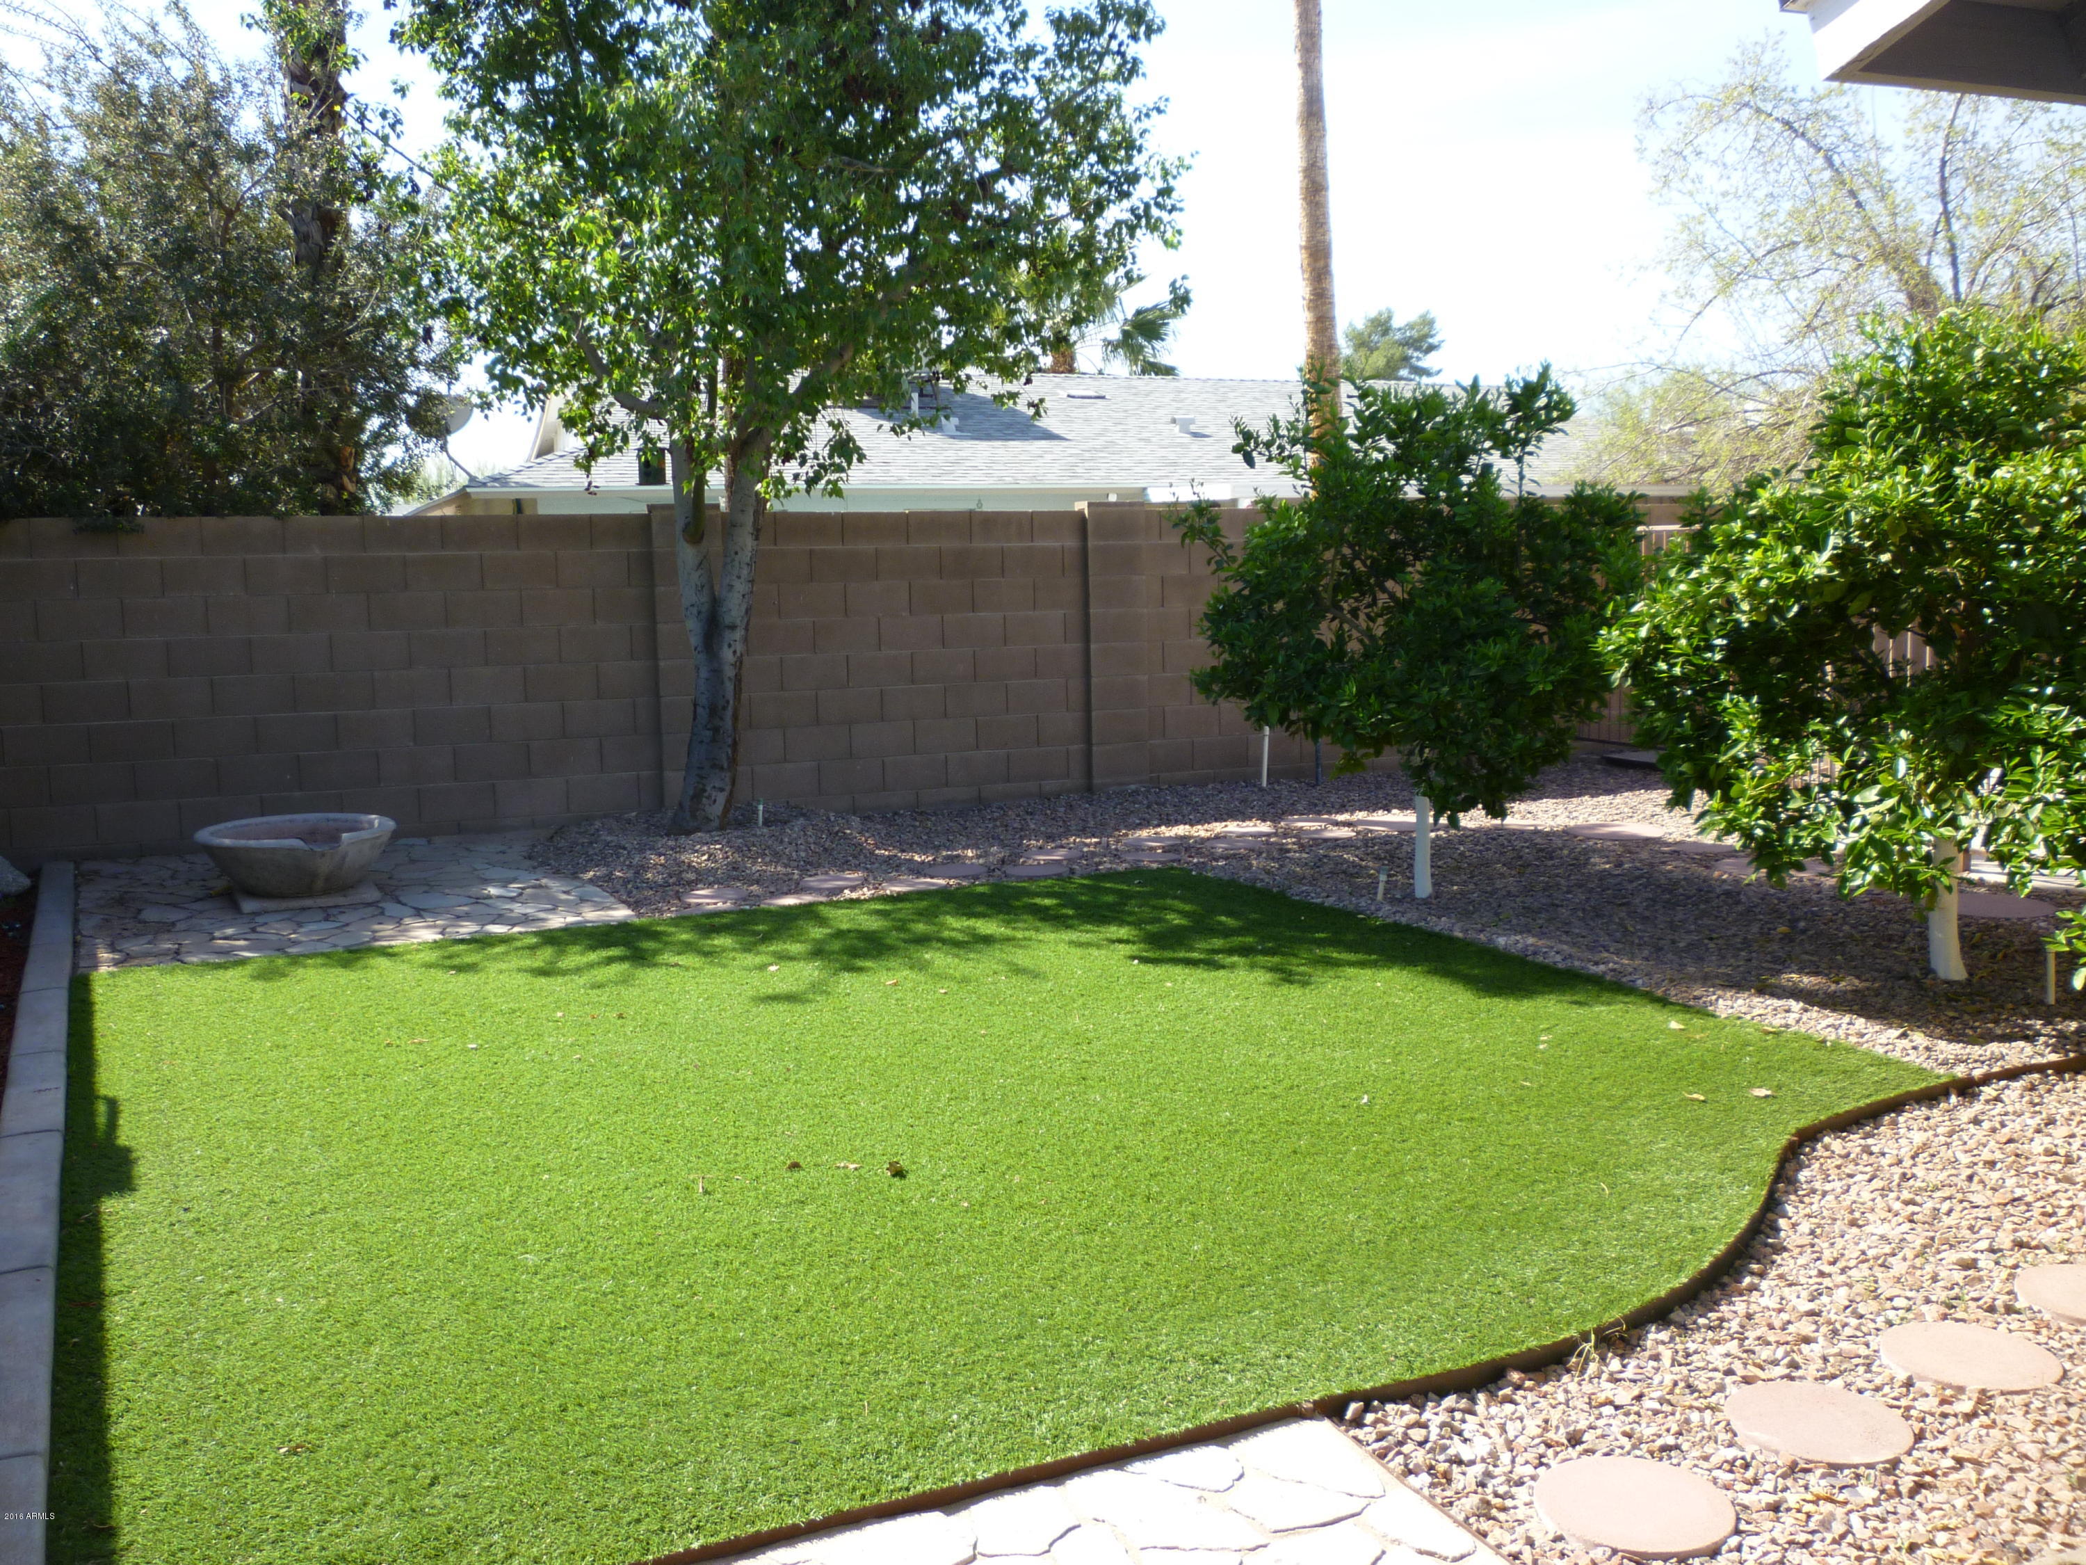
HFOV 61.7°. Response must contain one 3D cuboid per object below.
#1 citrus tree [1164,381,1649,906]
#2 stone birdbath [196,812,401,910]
[{"bbox_3d":[1.565,-0.615,7.552,1.929,2.240,1.891,-1,7,0],"label":"citrus tree"},{"bbox_3d":[-3.500,0.374,8.229,0.874,0.298,0.874,-6,9,-37],"label":"stone birdbath"}]

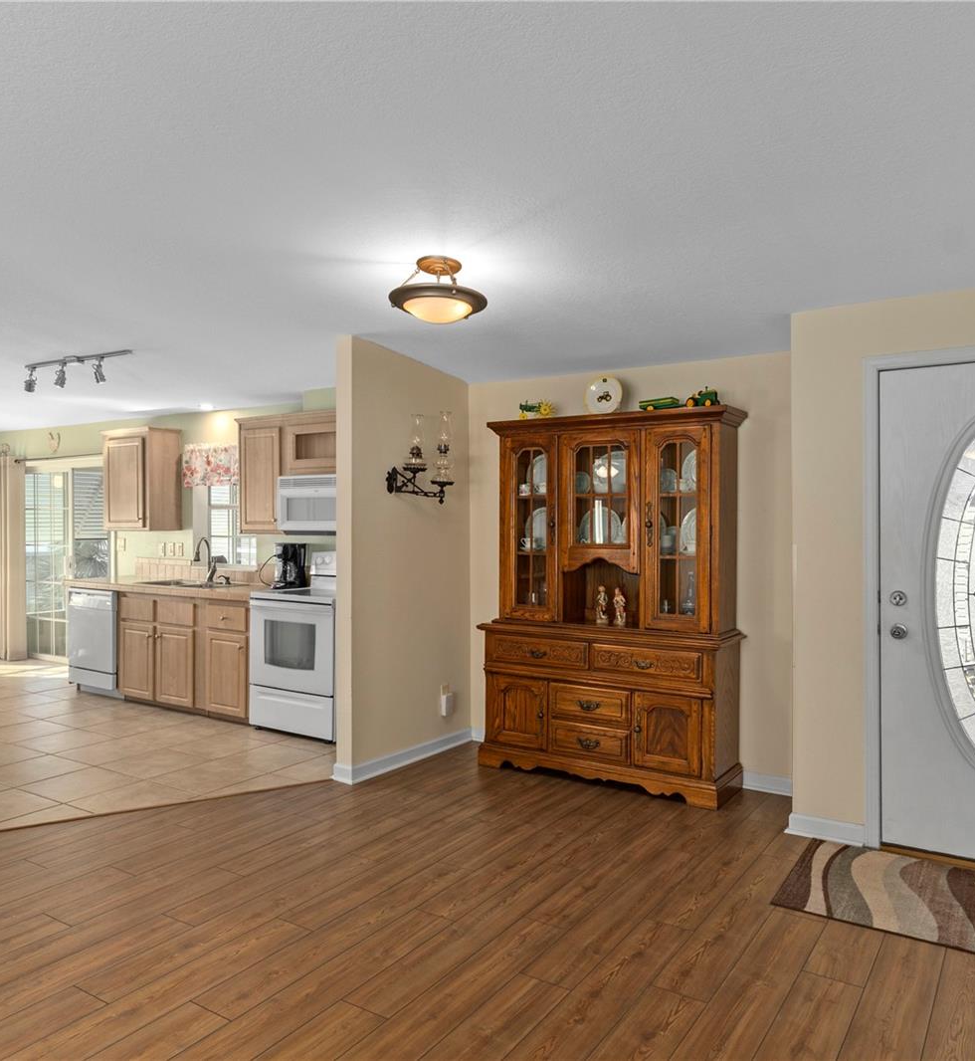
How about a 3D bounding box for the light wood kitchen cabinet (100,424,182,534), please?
[{"bbox_3d":[-2.963,-0.425,6.827,0.690,0.850,0.340,0,0,34],"label":"light wood kitchen cabinet"}]

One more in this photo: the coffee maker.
[{"bbox_3d":[-1.471,0.260,5.850,0.240,0.340,0.175,0,0,-44],"label":"coffee maker"}]

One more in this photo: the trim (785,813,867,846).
[{"bbox_3d":[1.484,1.314,3.499,0.320,0.095,0.022,0,-1,33],"label":"trim"}]

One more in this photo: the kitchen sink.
[{"bbox_3d":[-2.365,0.513,6.312,0.860,0.180,0.500,0,0,34],"label":"kitchen sink"}]

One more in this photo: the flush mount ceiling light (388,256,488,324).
[{"bbox_3d":[-0.198,-0.963,3.235,0.400,0.240,0.400,2,-3,0],"label":"flush mount ceiling light"}]

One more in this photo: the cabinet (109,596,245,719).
[{"bbox_3d":[-2.126,0.935,6.146,1.530,0.870,0.600,0,-1,33],"label":"cabinet"}]

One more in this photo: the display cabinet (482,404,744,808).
[{"bbox_3d":[0.645,0.380,4.391,1.420,1.962,0.410,0,0,34],"label":"display cabinet"}]

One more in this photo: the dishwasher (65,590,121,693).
[{"bbox_3d":[-3.023,0.939,6.661,0.620,0.870,0.610,0,-1,33],"label":"dishwasher"}]

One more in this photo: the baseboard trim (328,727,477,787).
[{"bbox_3d":[-0.472,1.313,4.718,0.160,0.092,1.085,0,0,34],"label":"baseboard trim"}]

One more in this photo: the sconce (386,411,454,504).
[{"bbox_3d":[-0.371,-0.420,4.548,0.210,0.525,0.370,0,0,34],"label":"sconce"}]

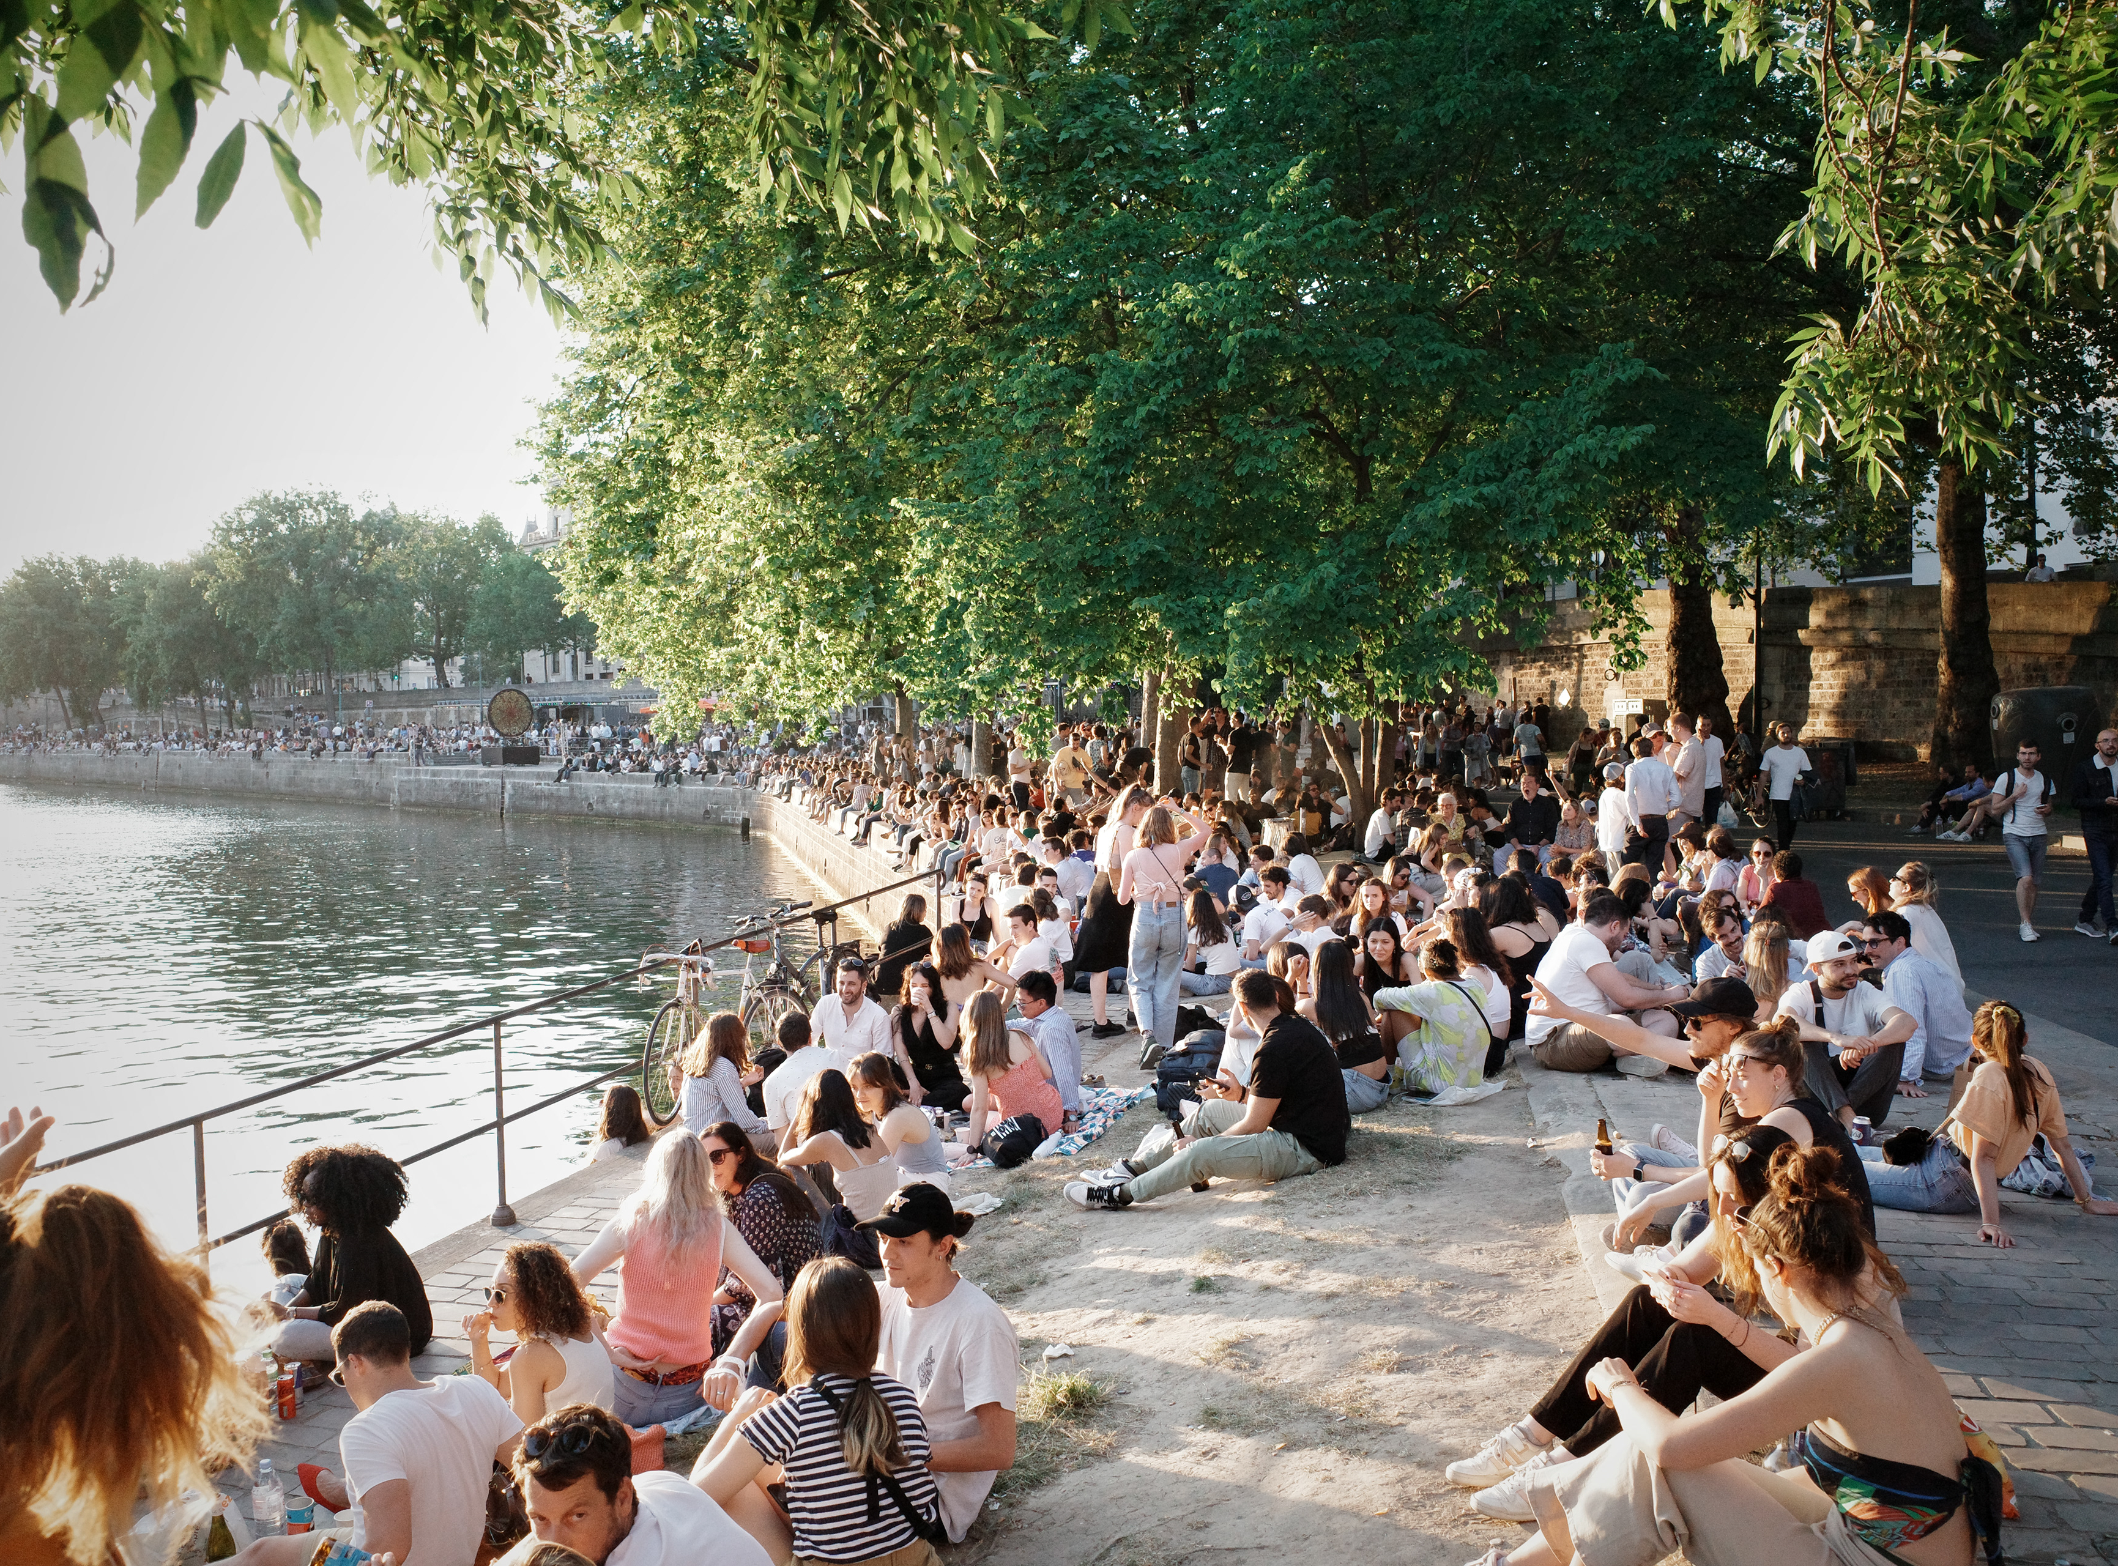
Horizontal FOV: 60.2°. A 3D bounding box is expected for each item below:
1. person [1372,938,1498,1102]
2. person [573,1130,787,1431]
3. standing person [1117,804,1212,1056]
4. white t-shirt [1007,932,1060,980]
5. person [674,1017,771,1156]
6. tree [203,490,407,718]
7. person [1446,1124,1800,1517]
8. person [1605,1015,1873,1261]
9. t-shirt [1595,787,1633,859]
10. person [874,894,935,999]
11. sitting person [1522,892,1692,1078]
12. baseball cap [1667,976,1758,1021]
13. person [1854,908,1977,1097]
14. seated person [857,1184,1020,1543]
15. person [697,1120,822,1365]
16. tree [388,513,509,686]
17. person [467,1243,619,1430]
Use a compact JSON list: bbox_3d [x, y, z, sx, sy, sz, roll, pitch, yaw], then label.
[{"bbox_3d":[1.872,1.185,9.250,0.520,0.809,0.650,-2,2,-41],"label":"person"},{"bbox_3d":[-1.188,1.512,5.700,0.620,0.880,0.680,-1,2,-12],"label":"person"},{"bbox_3d":[0.676,0.956,11.600,0.570,1.670,0.500,0,3,5],"label":"standing person"},{"bbox_3d":[-0.136,1.233,11.800,0.360,0.540,0.460,0,3,18],"label":"white t-shirt"},{"bbox_3d":[-1.739,1.574,9.700,0.720,0.731,0.500,-2,2,-44],"label":"person"},{"bbox_3d":[-48.717,-10.791,118.000,12.500,16.000,11.500,-1,3,-17],"label":"tree"},{"bbox_3d":[1.419,1.268,4.380,0.970,0.900,0.450,-1,3,-9],"label":"person"},{"bbox_3d":[2.357,1.250,6.350,0.890,0.890,0.500,0,2,9],"label":"person"},{"bbox_3d":[5.075,0.352,16.700,0.400,0.630,0.280,2,4,41],"label":"t-shirt"},{"bbox_3d":[-1.308,1.395,15.600,0.480,0.880,0.650,-1,3,6],"label":"person"},{"bbox_3d":[2.675,0.998,8.950,0.800,0.870,0.600,-2,3,-21],"label":"sitting person"},{"bbox_3d":[2.056,0.679,5.750,0.275,0.140,0.190,-1,3,-13],"label":"baseball cap"},{"bbox_3d":[4.347,1.107,9.500,0.550,0.878,0.850,-2,2,-38],"label":"person"},{"bbox_3d":[-0.428,1.430,4.420,0.770,0.880,0.500,-3,3,-34],"label":"seated person"},{"bbox_3d":[-1.018,1.564,6.200,0.630,0.810,0.500,-2,2,-30],"label":"person"},{"bbox_3d":[-41.876,-12.059,125.000,8.500,12.813,8.200,0,2,0],"label":"tree"},{"bbox_3d":[-1.547,1.686,5.300,0.660,0.740,0.500,1,2,28],"label":"person"}]

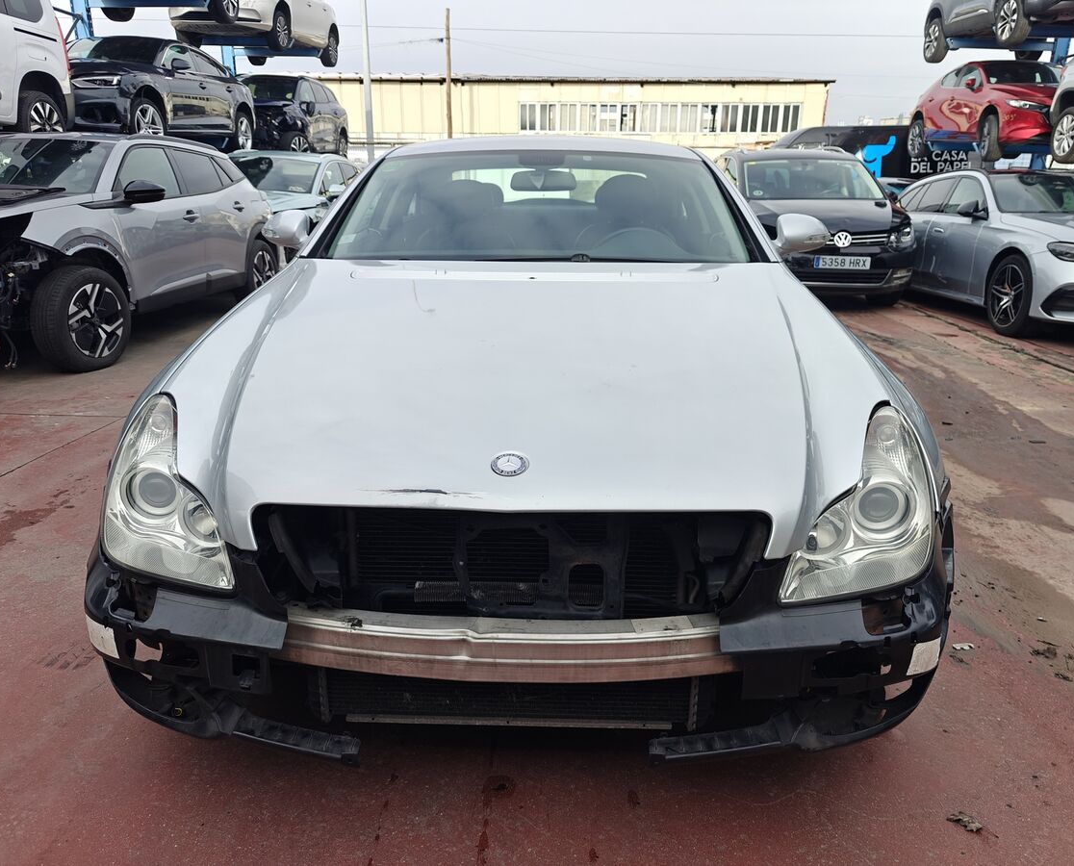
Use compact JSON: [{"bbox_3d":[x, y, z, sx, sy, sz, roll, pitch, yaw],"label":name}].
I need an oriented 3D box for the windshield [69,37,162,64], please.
[{"bbox_3d":[-5.121,-4.511,8.996,1.420,0.160,0.830,1,47,2],"label":"windshield"}]

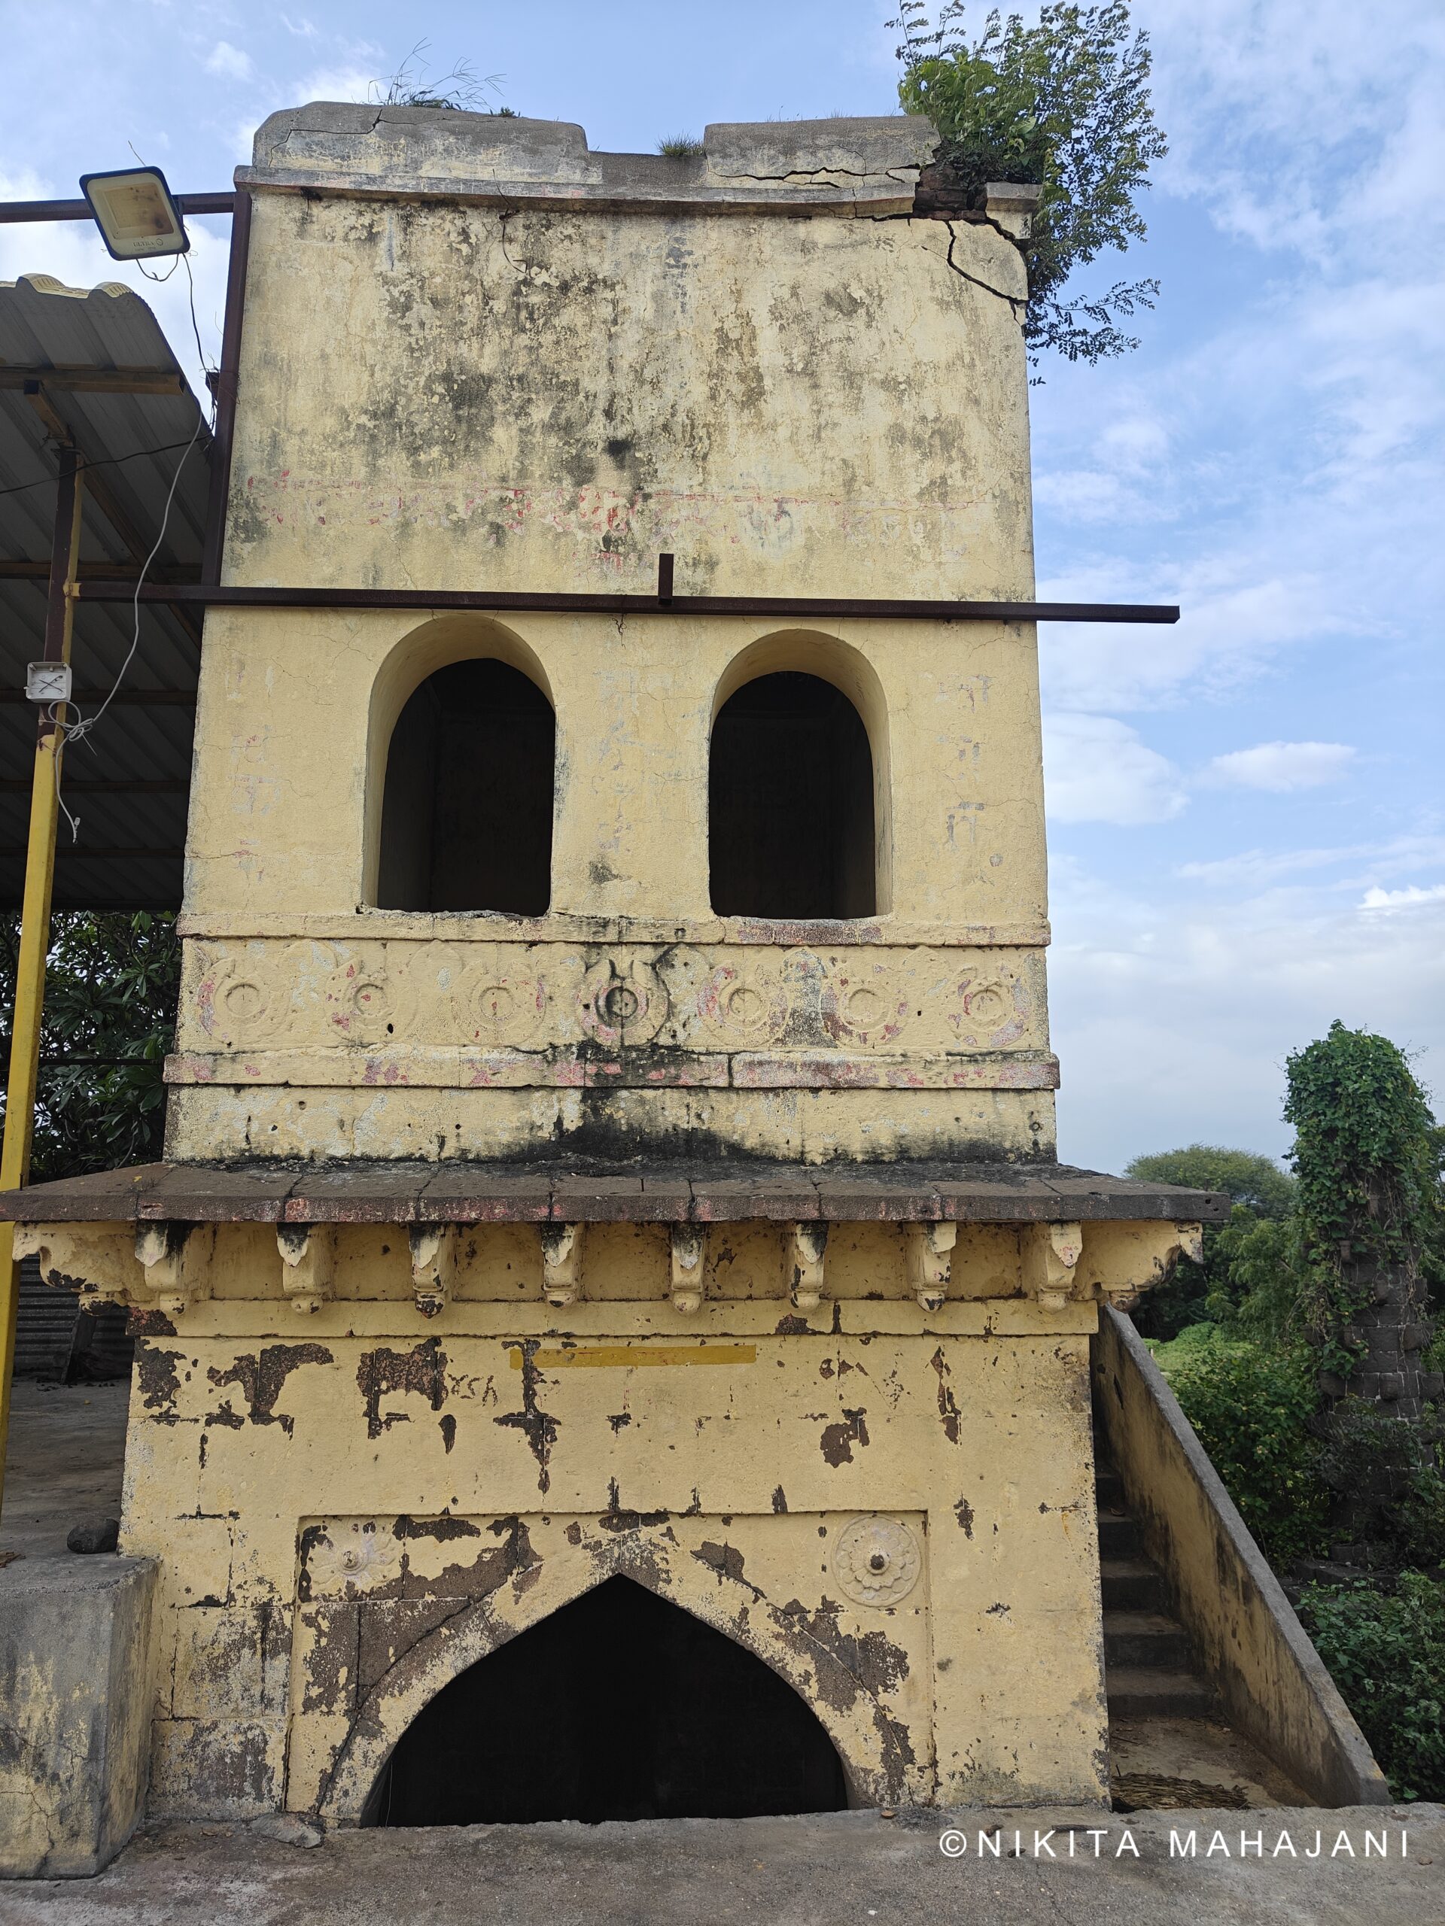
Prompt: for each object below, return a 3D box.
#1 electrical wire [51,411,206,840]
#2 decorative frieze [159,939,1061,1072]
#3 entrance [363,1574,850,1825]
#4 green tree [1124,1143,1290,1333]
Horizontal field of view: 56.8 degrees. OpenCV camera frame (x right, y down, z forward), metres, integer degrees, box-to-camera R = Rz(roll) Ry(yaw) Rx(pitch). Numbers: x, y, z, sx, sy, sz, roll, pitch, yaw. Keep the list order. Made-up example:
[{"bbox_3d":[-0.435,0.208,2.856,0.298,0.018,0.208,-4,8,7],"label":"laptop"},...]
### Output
[{"bbox_3d":[-1.963,-1.131,4.387,0.422,1.500,0.150,0,-9,-2],"label":"electrical wire"},{"bbox_3d":[-0.338,0.142,4.357,2.818,0.452,0.120,0,-9,-2],"label":"decorative frieze"},{"bbox_3d":[-0.338,2.163,4.013,1.387,0.677,0.250,0,-9,-2],"label":"entrance"},{"bbox_3d":[9.287,5.670,25.415,4.200,4.400,4.000,0,-9,0],"label":"green tree"}]

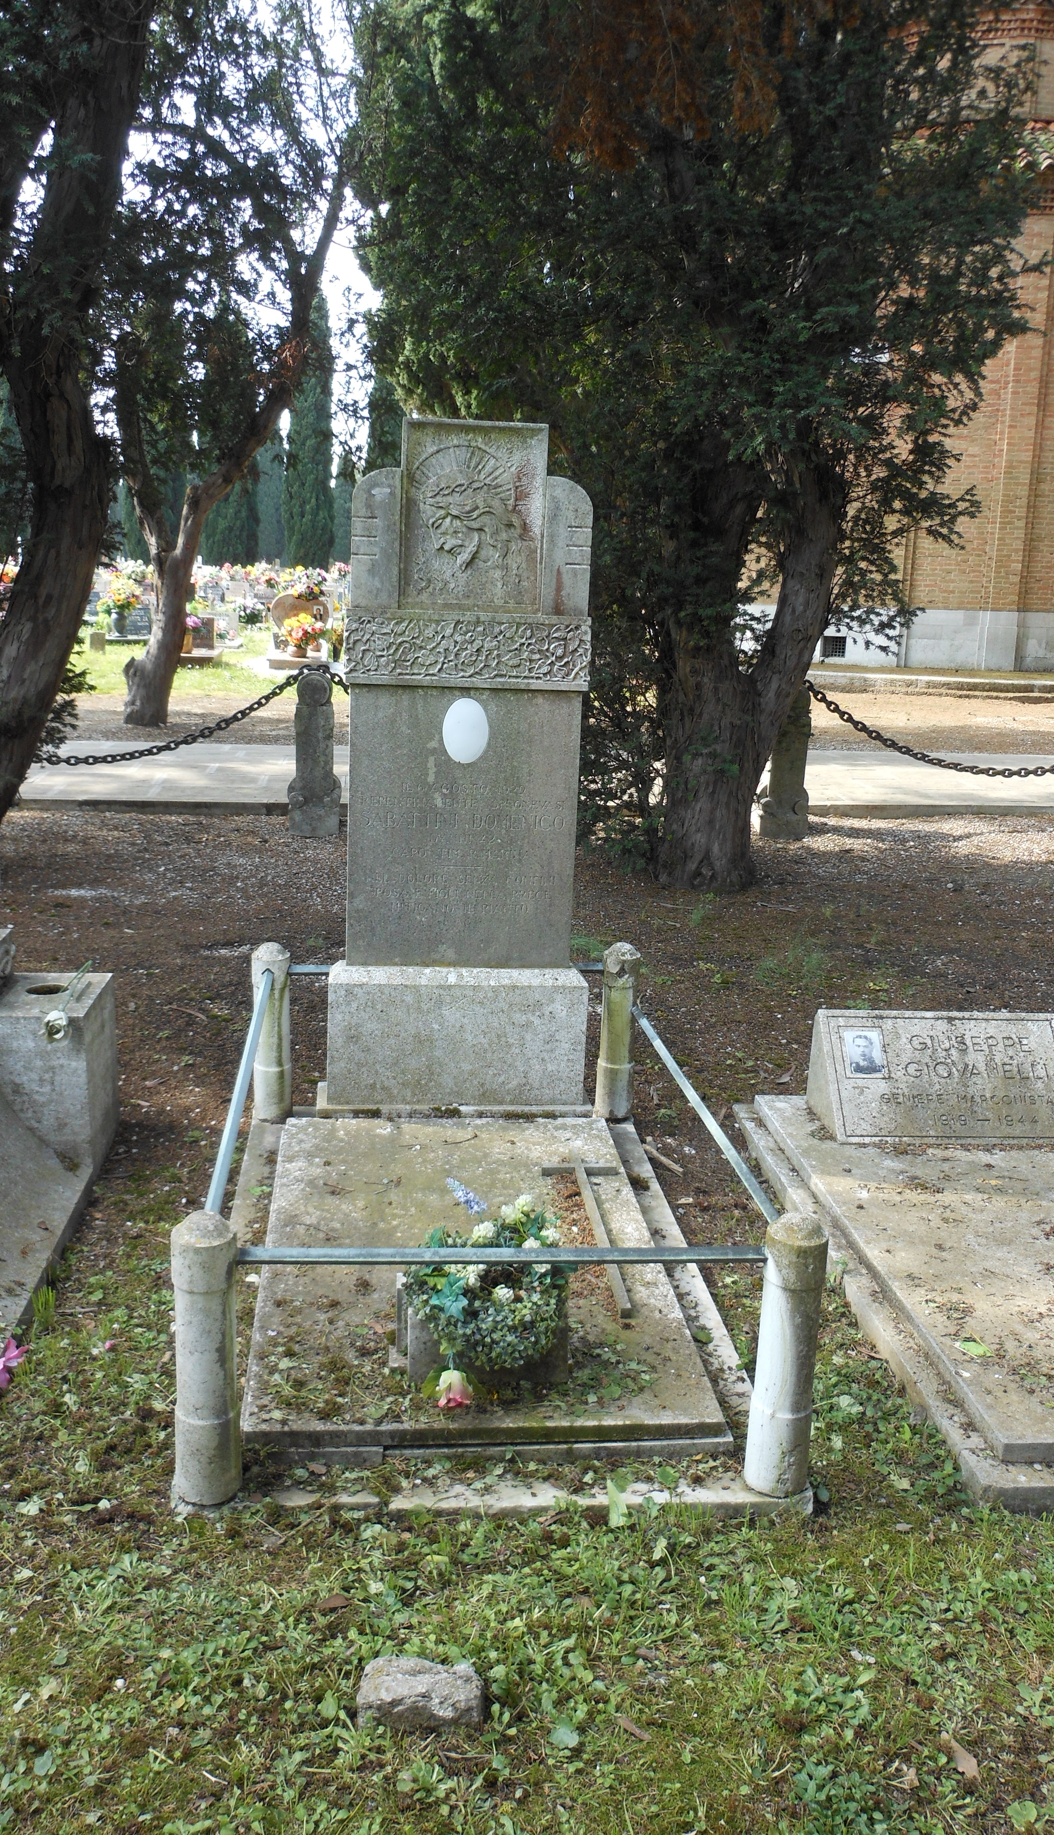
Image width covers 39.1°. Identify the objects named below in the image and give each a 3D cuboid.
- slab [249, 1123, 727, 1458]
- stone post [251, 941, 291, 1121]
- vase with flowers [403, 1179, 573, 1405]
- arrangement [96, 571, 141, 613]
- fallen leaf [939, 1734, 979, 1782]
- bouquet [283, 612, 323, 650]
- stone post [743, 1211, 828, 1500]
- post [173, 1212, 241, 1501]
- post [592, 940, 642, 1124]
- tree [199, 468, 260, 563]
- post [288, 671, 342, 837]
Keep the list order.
[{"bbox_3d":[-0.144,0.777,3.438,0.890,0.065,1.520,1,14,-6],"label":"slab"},{"bbox_3d":[-0.722,0.318,4.241,0.110,0.524,0.110,1,14,-6],"label":"stone post"},{"bbox_3d":[-0.079,0.707,2.889,0.320,0.345,0.270,1,14,-6],"label":"vase with flowers"},{"bbox_3d":[-5.903,-4.718,21.520,0.640,0.600,0.550,1,14,-6],"label":"arrangement"},{"bbox_3d":[0.619,1.181,2.081,0.040,0.020,0.092,-3,14,-19],"label":"fallen leaf"},{"bbox_3d":[-2.870,-3.667,18.985,0.520,0.500,0.460,1,14,-6],"label":"bouquet"},{"bbox_3d":[0.460,0.758,2.610,0.112,0.530,0.112,1,14,-6],"label":"stone post"},{"bbox_3d":[-0.542,0.739,2.527,0.112,0.530,0.112,1,14,-6],"label":"post"},{"bbox_3d":[0.272,0.330,4.354,0.110,0.524,0.110,1,14,-6],"label":"post"},{"bbox_3d":[-9.428,-15.153,47.046,2.200,10.300,2.200,1,14,-6],"label":"tree"},{"bbox_3d":[-1.230,-0.965,8.704,0.300,0.910,0.320,-1,14,-13],"label":"post"}]

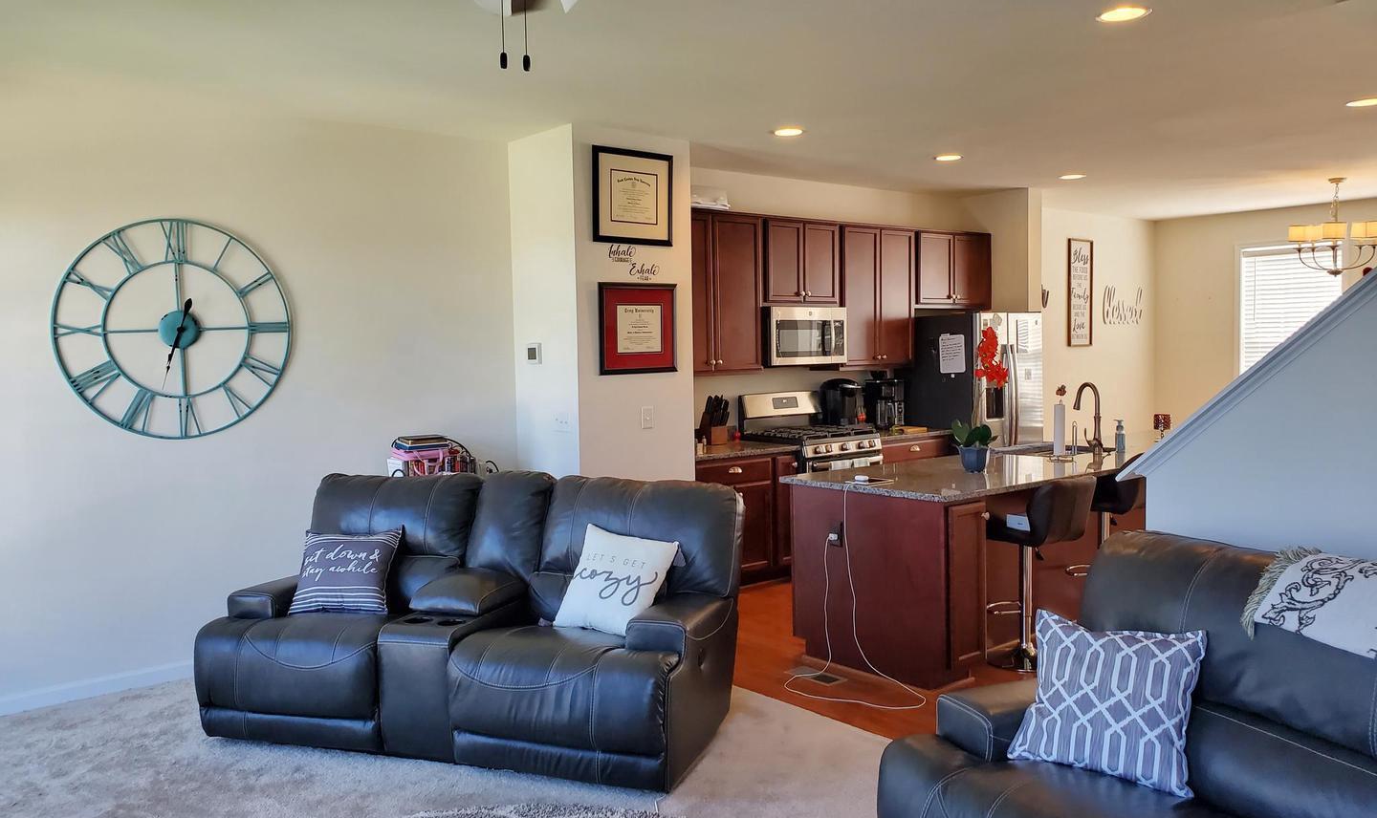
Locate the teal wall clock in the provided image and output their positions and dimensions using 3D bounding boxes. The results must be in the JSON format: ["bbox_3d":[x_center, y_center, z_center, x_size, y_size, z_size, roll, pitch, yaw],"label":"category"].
[{"bbox_3d":[-2.412,-0.375,4.903,1.057,1.048,0.040,-4,5,-40],"label":"teal wall clock"}]

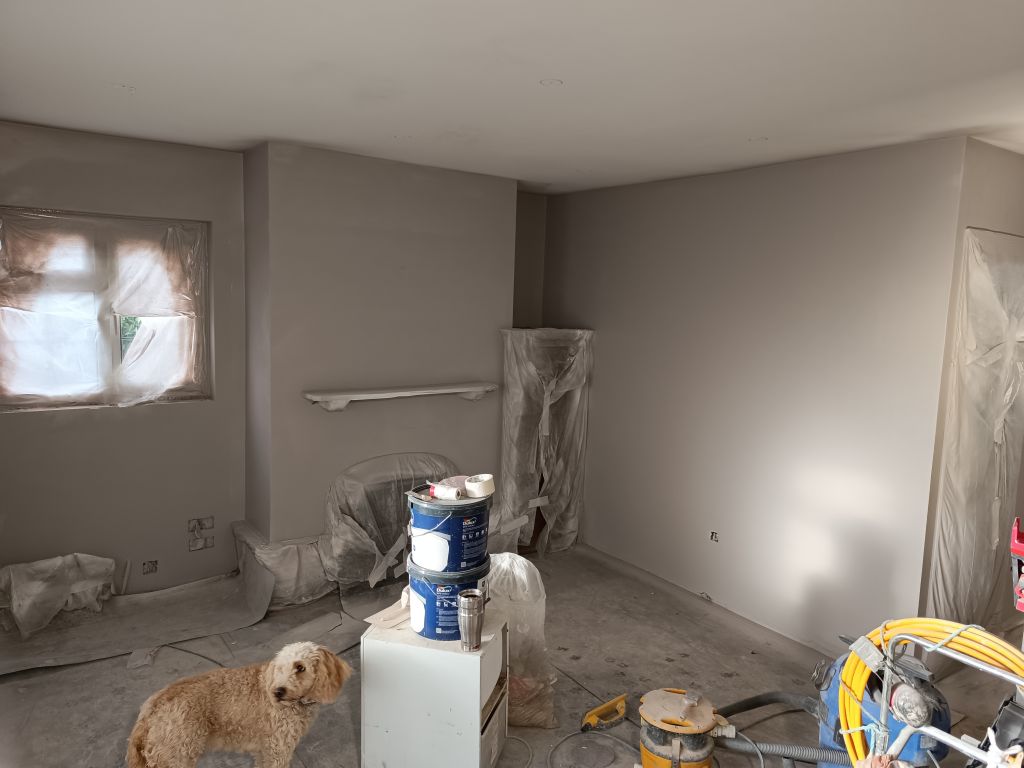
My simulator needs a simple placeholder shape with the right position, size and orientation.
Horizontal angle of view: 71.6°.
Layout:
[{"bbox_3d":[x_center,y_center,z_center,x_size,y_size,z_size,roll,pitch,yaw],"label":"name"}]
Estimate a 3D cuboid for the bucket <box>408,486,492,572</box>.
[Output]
[{"bbox_3d":[-0.221,0.496,2.499,0.292,0.242,0.292,2,7,0],"label":"bucket"}]

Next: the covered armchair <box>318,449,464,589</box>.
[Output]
[{"bbox_3d":[-0.594,0.759,4.064,0.910,0.695,0.270,-3,9,-35],"label":"covered armchair"}]

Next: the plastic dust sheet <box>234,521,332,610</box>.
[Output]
[{"bbox_3d":[-1.256,0.962,3.929,0.430,0.315,0.540,-3,9,-35],"label":"plastic dust sheet"}]

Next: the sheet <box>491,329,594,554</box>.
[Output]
[{"bbox_3d":[0.136,0.361,4.570,0.710,1.445,0.350,-3,9,-35],"label":"sheet"}]

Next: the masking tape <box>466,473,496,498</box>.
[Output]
[{"bbox_3d":[-0.113,0.348,2.503,0.100,0.048,0.100,-8,7,-1],"label":"masking tape"}]

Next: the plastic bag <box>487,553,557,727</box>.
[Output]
[{"bbox_3d":[0.019,0.990,2.822,0.340,0.645,0.310,2,7,1],"label":"plastic bag"}]

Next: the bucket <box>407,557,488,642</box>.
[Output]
[{"bbox_3d":[-0.228,0.737,2.539,0.292,0.247,0.292,2,7,0],"label":"bucket"}]

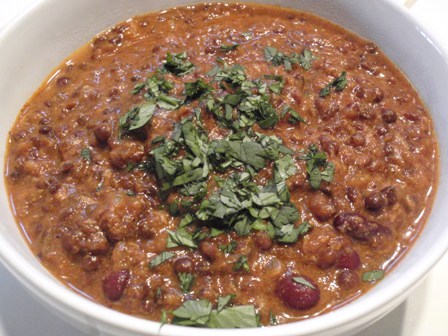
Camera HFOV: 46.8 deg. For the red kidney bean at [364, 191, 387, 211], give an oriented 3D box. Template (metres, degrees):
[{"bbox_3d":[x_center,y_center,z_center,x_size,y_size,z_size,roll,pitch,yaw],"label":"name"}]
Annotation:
[{"bbox_3d":[0.055,0.012,0.189,0.008,0.007,0.007,-2,52,2],"label":"red kidney bean"}]

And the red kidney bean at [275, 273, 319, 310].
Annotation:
[{"bbox_3d":[0.024,0.040,0.166,0.015,0.009,0.011,19,55,16],"label":"red kidney bean"}]

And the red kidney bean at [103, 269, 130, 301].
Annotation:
[{"bbox_3d":[-0.036,0.039,0.173,0.007,0.006,0.011,19,56,17],"label":"red kidney bean"}]

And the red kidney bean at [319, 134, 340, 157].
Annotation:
[{"bbox_3d":[0.041,-0.009,0.203,0.007,0.006,0.011,-24,55,-15],"label":"red kidney bean"}]

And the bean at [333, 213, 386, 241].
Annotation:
[{"bbox_3d":[0.048,0.020,0.183,0.019,0.008,0.008,16,55,15],"label":"bean"}]

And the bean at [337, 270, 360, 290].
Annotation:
[{"bbox_3d":[0.041,0.037,0.170,0.008,0.006,0.007,-2,52,2],"label":"bean"}]

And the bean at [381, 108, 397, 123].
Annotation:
[{"bbox_3d":[0.068,-0.022,0.214,0.006,0.006,0.006,-2,52,2],"label":"bean"}]

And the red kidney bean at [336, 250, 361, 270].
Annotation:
[{"bbox_3d":[0.041,0.031,0.172,0.010,0.007,0.008,0,52,2],"label":"red kidney bean"}]

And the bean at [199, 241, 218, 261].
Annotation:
[{"bbox_3d":[-0.006,0.028,0.179,0.006,0.005,0.008,-36,59,-22],"label":"bean"}]

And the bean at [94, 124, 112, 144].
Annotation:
[{"bbox_3d":[-0.050,-0.014,0.215,0.007,0.007,0.007,-2,52,2],"label":"bean"}]

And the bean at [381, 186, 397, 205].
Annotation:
[{"bbox_3d":[0.059,0.010,0.187,0.006,0.006,0.008,32,60,24],"label":"bean"}]

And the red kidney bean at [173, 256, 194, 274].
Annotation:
[{"bbox_3d":[-0.013,0.033,0.172,0.008,0.006,0.007,5,53,6],"label":"red kidney bean"}]

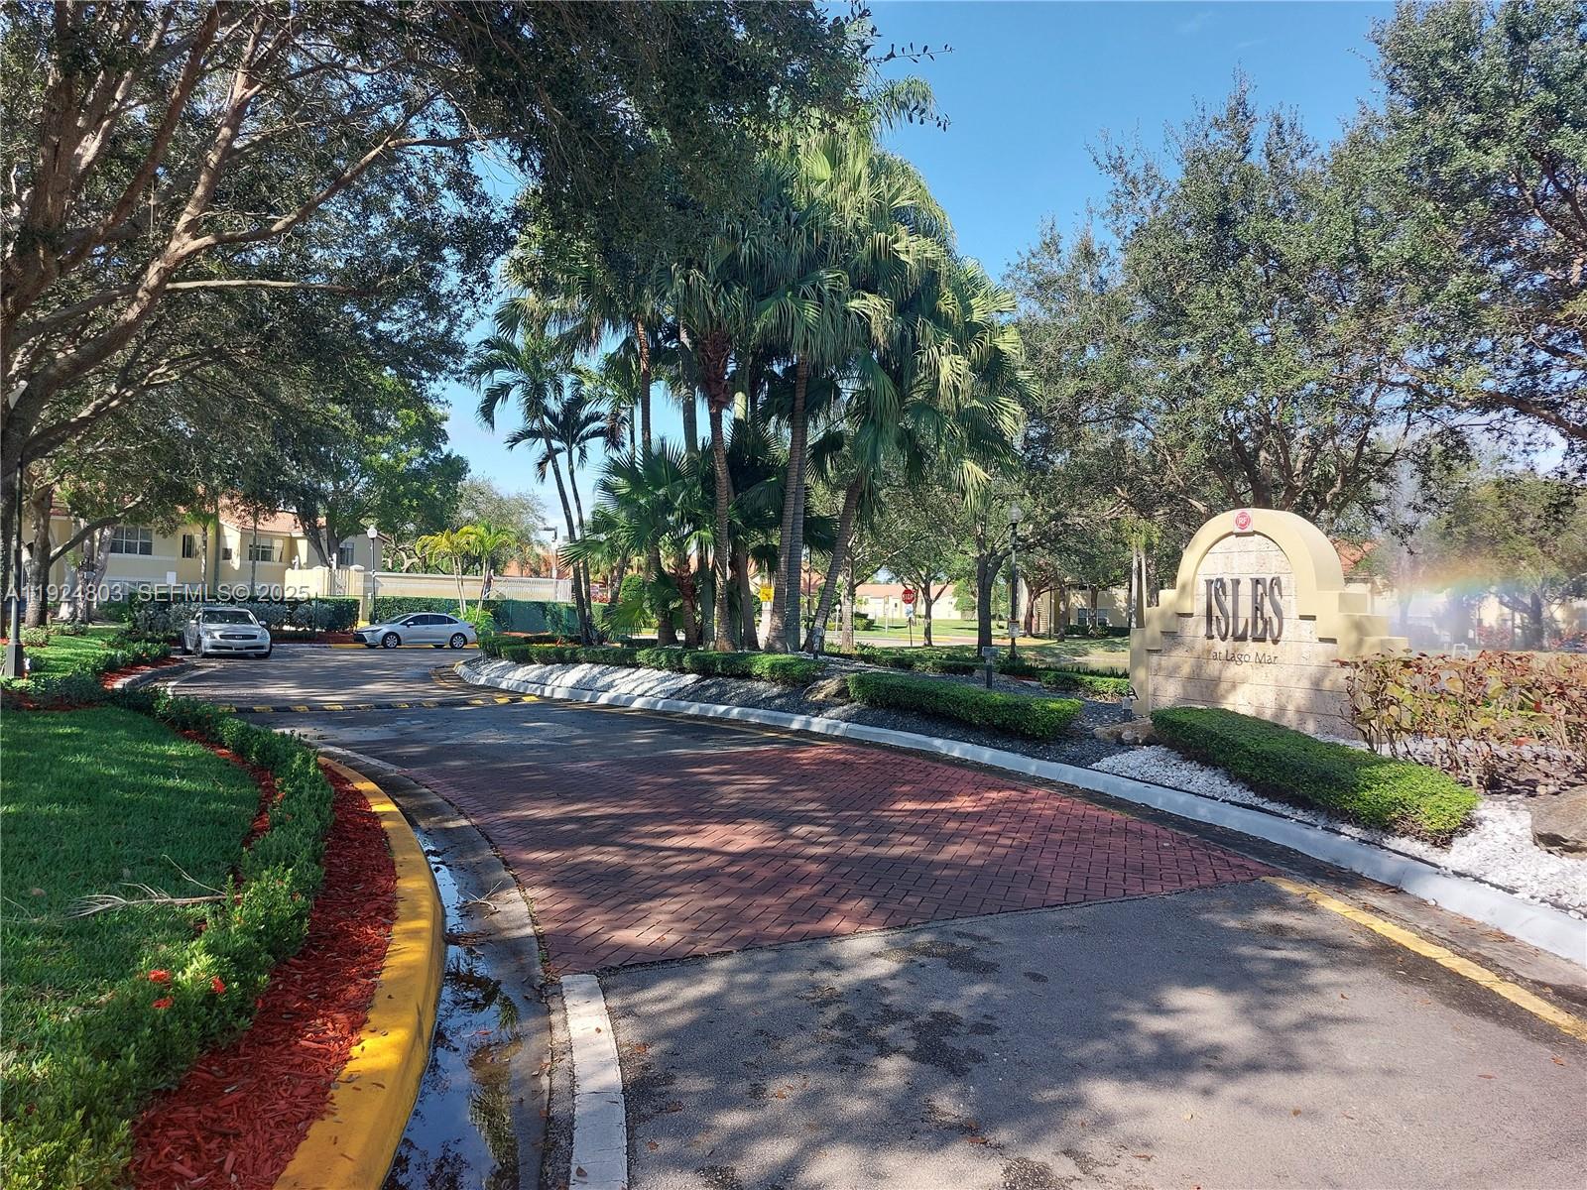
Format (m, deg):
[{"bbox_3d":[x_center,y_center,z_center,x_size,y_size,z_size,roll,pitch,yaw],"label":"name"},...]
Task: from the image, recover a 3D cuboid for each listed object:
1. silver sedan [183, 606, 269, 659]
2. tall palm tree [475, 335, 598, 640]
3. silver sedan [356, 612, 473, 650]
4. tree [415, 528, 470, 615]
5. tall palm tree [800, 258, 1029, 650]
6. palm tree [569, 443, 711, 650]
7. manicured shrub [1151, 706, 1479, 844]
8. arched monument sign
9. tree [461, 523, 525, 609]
[{"bbox_3d":[-16.900,1.085,32.700,1.790,1.450,4.750,1,-1,-35],"label":"silver sedan"},{"bbox_3d":[-6.947,-2.825,29.500,3.268,8.410,3.100,1,-1,-13],"label":"tall palm tree"},{"bbox_3d":[-14.700,1.380,42.900,4.630,1.440,1.780,1,-1,-41],"label":"silver sedan"},{"bbox_3d":[-14.668,-0.441,46.000,2.222,4.768,2.400,1,-1,-18],"label":"tree"},{"bbox_3d":[3.131,-3.645,28.500,5.873,10.148,5.000,1,-1,6],"label":"tall palm tree"},{"bbox_3d":[-4.155,-1.346,29.500,3.851,5.518,3.700,1,-1,-8],"label":"palm tree"},{"bbox_3d":[4.170,1.375,9.600,0.980,0.410,5.600,1,-1,2],"label":"manicured shrub"},{"bbox_3d":[5.780,0.284,13.770,0.530,2.720,3.530,1,-1,-31],"label":"arched monument sign"},{"bbox_3d":[-12.595,-0.596,46.000,2.650,4.976,2.600,1,-1,-15],"label":"tree"}]

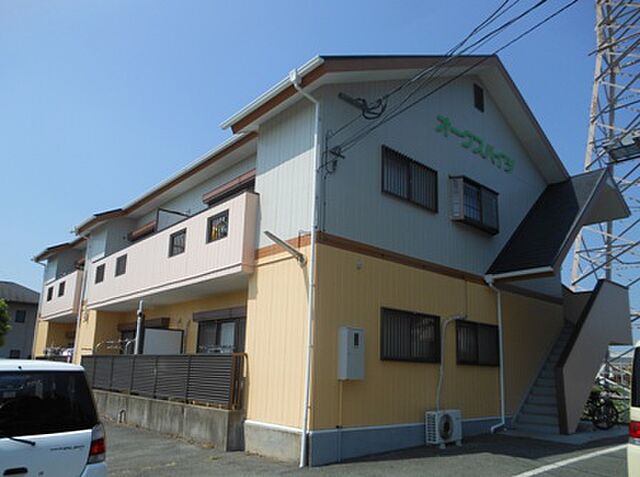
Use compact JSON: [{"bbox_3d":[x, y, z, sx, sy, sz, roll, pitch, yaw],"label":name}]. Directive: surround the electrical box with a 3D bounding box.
[{"bbox_3d":[0.487,1.781,7.104,0.403,0.740,0.184,15,-20,-39],"label":"electrical box"}]

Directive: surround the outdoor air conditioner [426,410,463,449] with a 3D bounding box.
[{"bbox_3d":[2.113,3.250,7.883,0.738,0.577,0.248,15,-20,-39],"label":"outdoor air conditioner"}]

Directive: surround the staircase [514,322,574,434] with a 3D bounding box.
[{"bbox_3d":[5.720,3.107,10.981,3.636,2.582,0.938,15,-20,-39],"label":"staircase"}]

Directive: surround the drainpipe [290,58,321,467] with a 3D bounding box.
[{"bbox_3d":[-0.325,0.154,6.964,0.580,6.074,0.137,15,-20,-39],"label":"drainpipe"}]

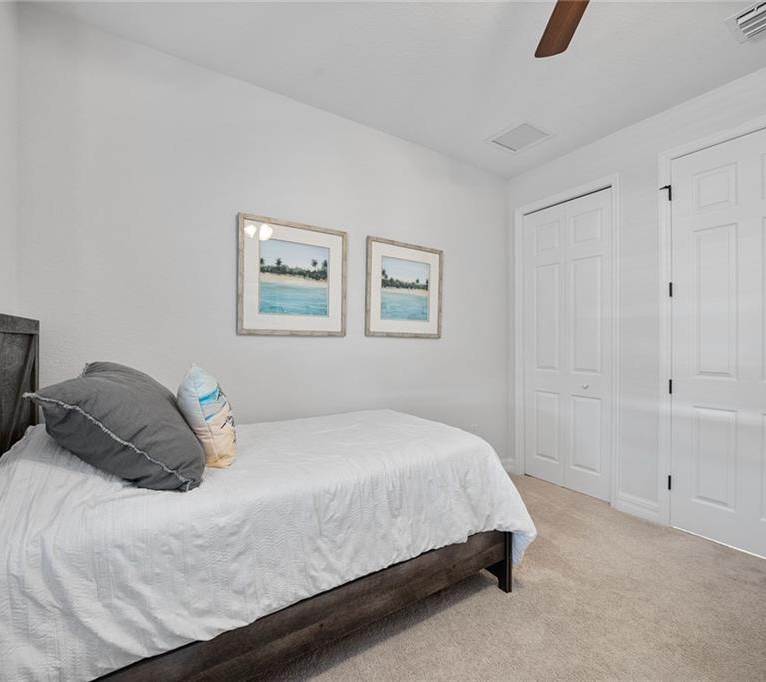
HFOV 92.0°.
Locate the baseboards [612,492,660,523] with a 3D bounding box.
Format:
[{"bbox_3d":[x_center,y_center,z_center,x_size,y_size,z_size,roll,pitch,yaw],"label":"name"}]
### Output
[{"bbox_3d":[1.804,1.184,2.628,0.018,0.140,0.262,0,0,-33],"label":"baseboards"}]

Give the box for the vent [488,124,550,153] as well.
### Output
[{"bbox_3d":[1.059,-1.556,2.850,0.345,0.020,0.345,0,0,-33],"label":"vent"}]

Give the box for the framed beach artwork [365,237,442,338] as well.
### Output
[{"bbox_3d":[0.184,-0.391,2.902,0.736,0.727,0.030,0,0,-33],"label":"framed beach artwork"}]

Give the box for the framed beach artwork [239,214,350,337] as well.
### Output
[{"bbox_3d":[-0.565,-0.395,2.412,0.726,0.731,0.030,0,0,-33],"label":"framed beach artwork"}]

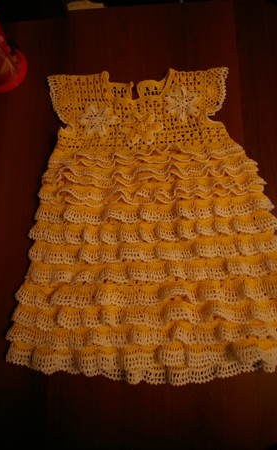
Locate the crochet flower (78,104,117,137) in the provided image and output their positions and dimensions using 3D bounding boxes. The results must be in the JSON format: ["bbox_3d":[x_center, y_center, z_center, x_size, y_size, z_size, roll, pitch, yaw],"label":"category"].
[{"bbox_3d":[-0.068,-0.173,0.558,0.067,0.010,0.058,-2,79,4],"label":"crochet flower"}]

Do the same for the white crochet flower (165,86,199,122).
[{"bbox_3d":[0.070,-0.199,0.552,0.059,0.010,0.061,-2,79,4],"label":"white crochet flower"}]

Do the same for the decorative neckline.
[{"bbox_3d":[-0.002,-0.235,0.569,0.120,0.020,0.056,-2,79,4],"label":"decorative neckline"}]

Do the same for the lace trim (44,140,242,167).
[{"bbox_3d":[0.008,-0.115,0.544,0.317,0.020,0.031,-3,79,4],"label":"lace trim"}]

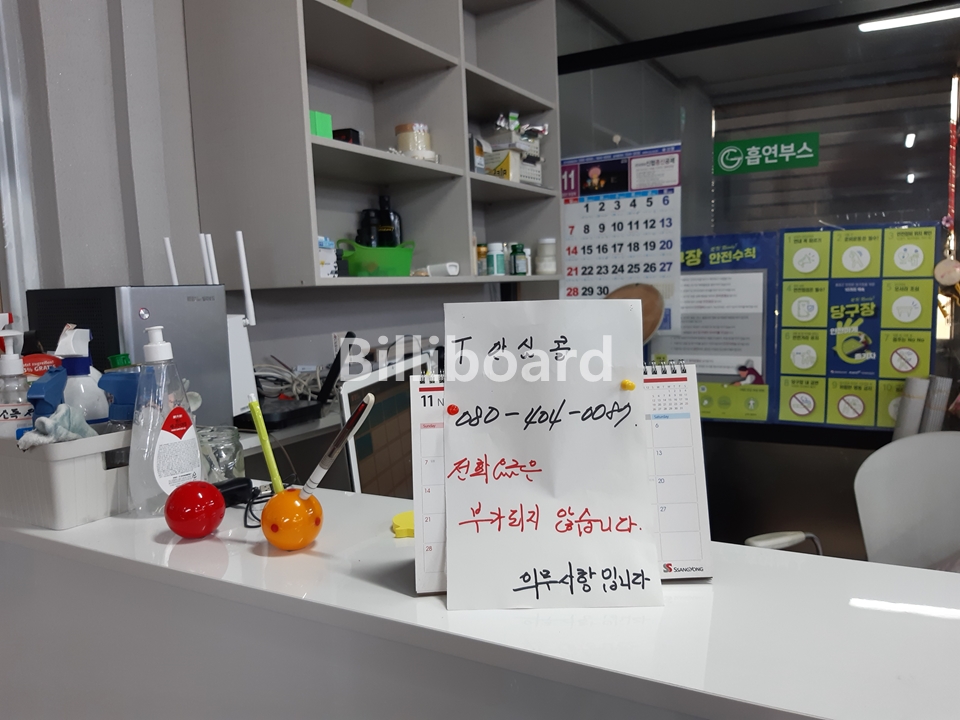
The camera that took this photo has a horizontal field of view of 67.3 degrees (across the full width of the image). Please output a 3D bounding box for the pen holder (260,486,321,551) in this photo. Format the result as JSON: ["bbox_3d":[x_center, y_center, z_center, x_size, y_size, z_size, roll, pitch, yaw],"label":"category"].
[{"bbox_3d":[-0.201,0.172,0.774,0.065,0.065,0.065,-4,7,-15],"label":"pen holder"}]

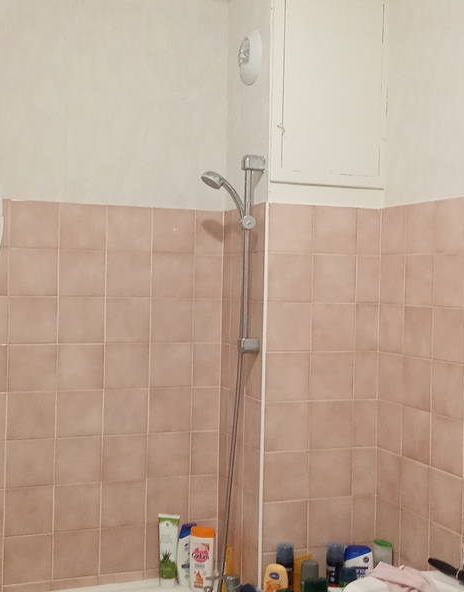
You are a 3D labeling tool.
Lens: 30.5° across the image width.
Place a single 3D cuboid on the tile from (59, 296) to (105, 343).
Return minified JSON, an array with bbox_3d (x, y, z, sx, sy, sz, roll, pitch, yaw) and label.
[{"bbox_3d":[-0.479,0.078,2.711,0.148,0.147,0.010,1,1,-21],"label":"tile"}]

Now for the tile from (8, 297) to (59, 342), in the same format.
[{"bbox_3d":[-0.627,0.075,2.687,0.150,0.150,0.010,1,1,-21],"label":"tile"}]

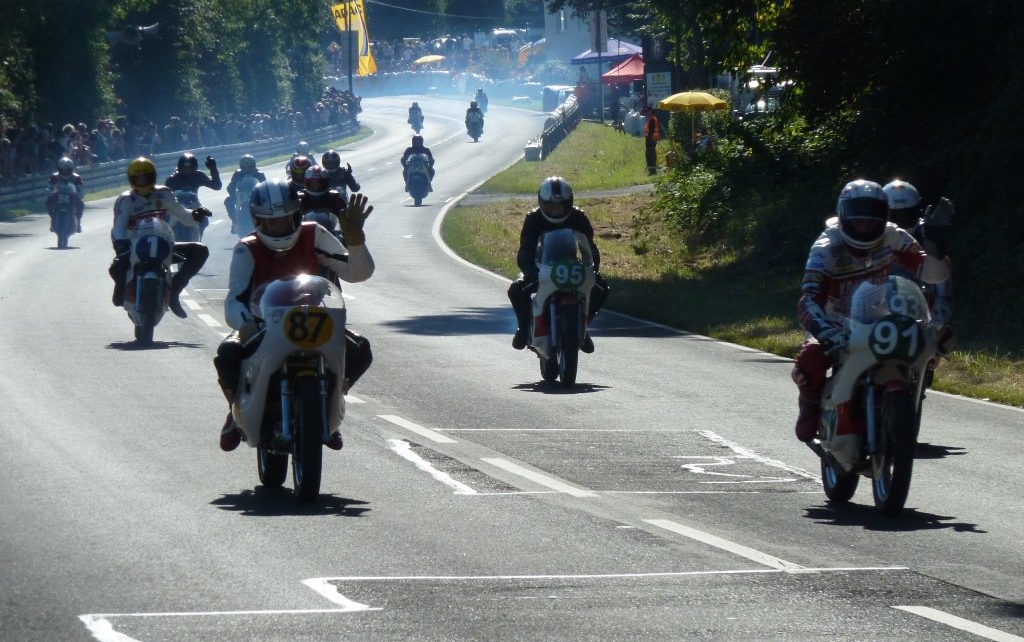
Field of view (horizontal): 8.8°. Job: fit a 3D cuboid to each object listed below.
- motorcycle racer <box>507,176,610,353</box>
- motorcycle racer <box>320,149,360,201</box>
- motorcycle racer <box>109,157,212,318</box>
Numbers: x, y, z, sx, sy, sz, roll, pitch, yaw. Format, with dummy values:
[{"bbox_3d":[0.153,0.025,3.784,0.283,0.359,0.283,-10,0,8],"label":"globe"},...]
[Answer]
[{"bbox_3d":[0.352,-0.424,50.400,0.750,1.310,0.880,0,2,-6],"label":"motorcycle racer"},{"bbox_3d":[-2.667,-1.901,100.000,0.780,1.340,0.860,0,2,-5],"label":"motorcycle racer"},{"bbox_3d":[-3.206,-0.761,60.700,0.930,1.430,0.880,0,2,-6],"label":"motorcycle racer"}]

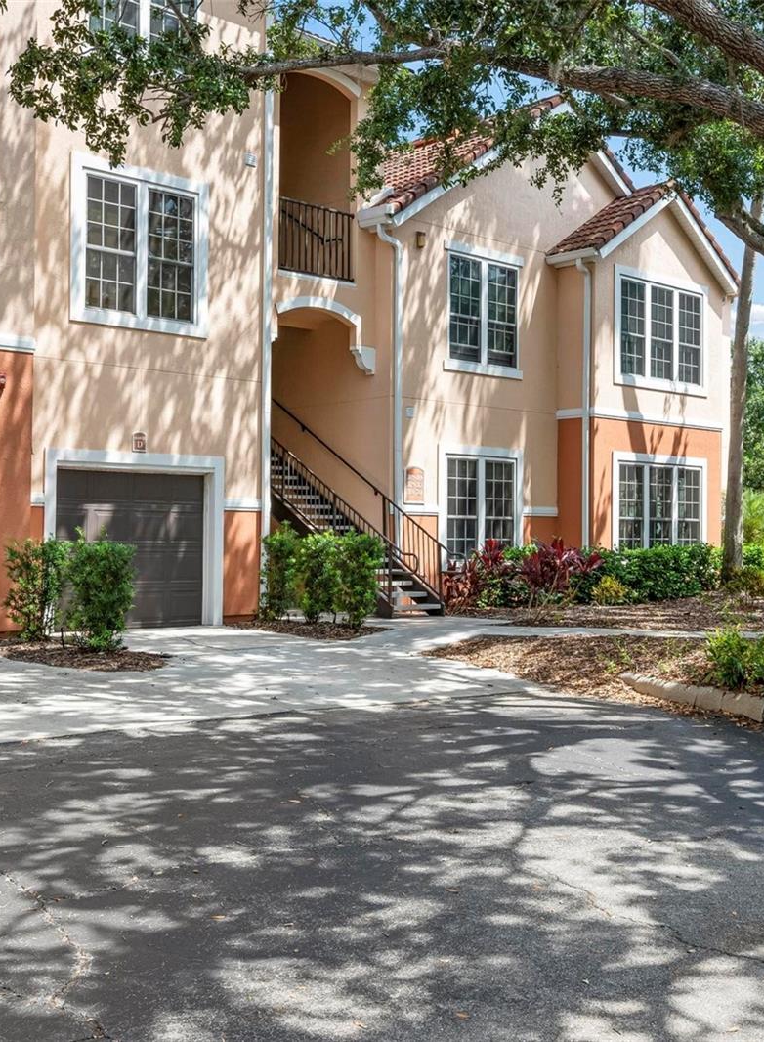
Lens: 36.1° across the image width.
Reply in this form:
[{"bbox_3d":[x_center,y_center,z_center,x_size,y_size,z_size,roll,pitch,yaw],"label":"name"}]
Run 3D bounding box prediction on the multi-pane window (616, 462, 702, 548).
[{"bbox_3d":[5.418,-0.149,22.750,2.732,1.856,0.110,1,-1,-41],"label":"multi-pane window"}]

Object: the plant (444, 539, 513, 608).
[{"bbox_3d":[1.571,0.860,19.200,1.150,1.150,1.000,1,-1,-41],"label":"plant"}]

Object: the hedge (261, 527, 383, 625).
[{"bbox_3d":[-0.791,0.734,15.500,0.800,1.230,1.700,1,-1,-40],"label":"hedge"}]

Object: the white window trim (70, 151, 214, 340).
[{"bbox_3d":[-3.283,-3.713,16.081,2.123,2.218,0.100,1,-1,-41],"label":"white window trim"}]

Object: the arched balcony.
[{"bbox_3d":[-1.251,-5.470,19.102,1.573,3.091,1.145,1,-1,-41],"label":"arched balcony"}]

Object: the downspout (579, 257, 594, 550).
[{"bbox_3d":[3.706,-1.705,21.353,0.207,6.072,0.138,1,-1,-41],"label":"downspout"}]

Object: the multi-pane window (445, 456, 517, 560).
[{"bbox_3d":[1.641,-0.189,19.394,1.670,1.710,0.120,1,-1,-40],"label":"multi-pane window"}]

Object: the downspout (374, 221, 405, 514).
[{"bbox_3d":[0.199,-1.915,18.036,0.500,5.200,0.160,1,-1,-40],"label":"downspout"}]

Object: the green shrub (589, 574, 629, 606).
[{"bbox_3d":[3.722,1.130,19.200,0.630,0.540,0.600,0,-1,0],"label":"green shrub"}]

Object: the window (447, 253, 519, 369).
[{"bbox_3d":[1.794,-3.660,20.595,1.800,1.833,0.100,1,-1,-41],"label":"window"}]

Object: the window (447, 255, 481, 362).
[{"bbox_3d":[1.344,-3.444,19.161,0.750,1.690,0.100,1,-1,-40],"label":"window"}]

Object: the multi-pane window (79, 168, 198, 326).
[{"bbox_3d":[-3.133,-3.540,15.365,1.700,1.750,0.120,1,-1,-40],"label":"multi-pane window"}]

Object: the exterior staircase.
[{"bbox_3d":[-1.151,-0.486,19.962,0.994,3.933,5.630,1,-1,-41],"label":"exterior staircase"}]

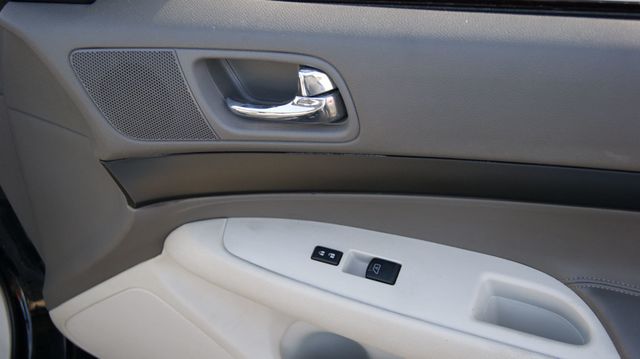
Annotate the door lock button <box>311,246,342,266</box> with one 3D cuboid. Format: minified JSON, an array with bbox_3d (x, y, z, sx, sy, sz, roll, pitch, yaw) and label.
[{"bbox_3d":[0.007,0.075,0.742,0.027,0.006,0.015,14,51,11],"label":"door lock button"}]

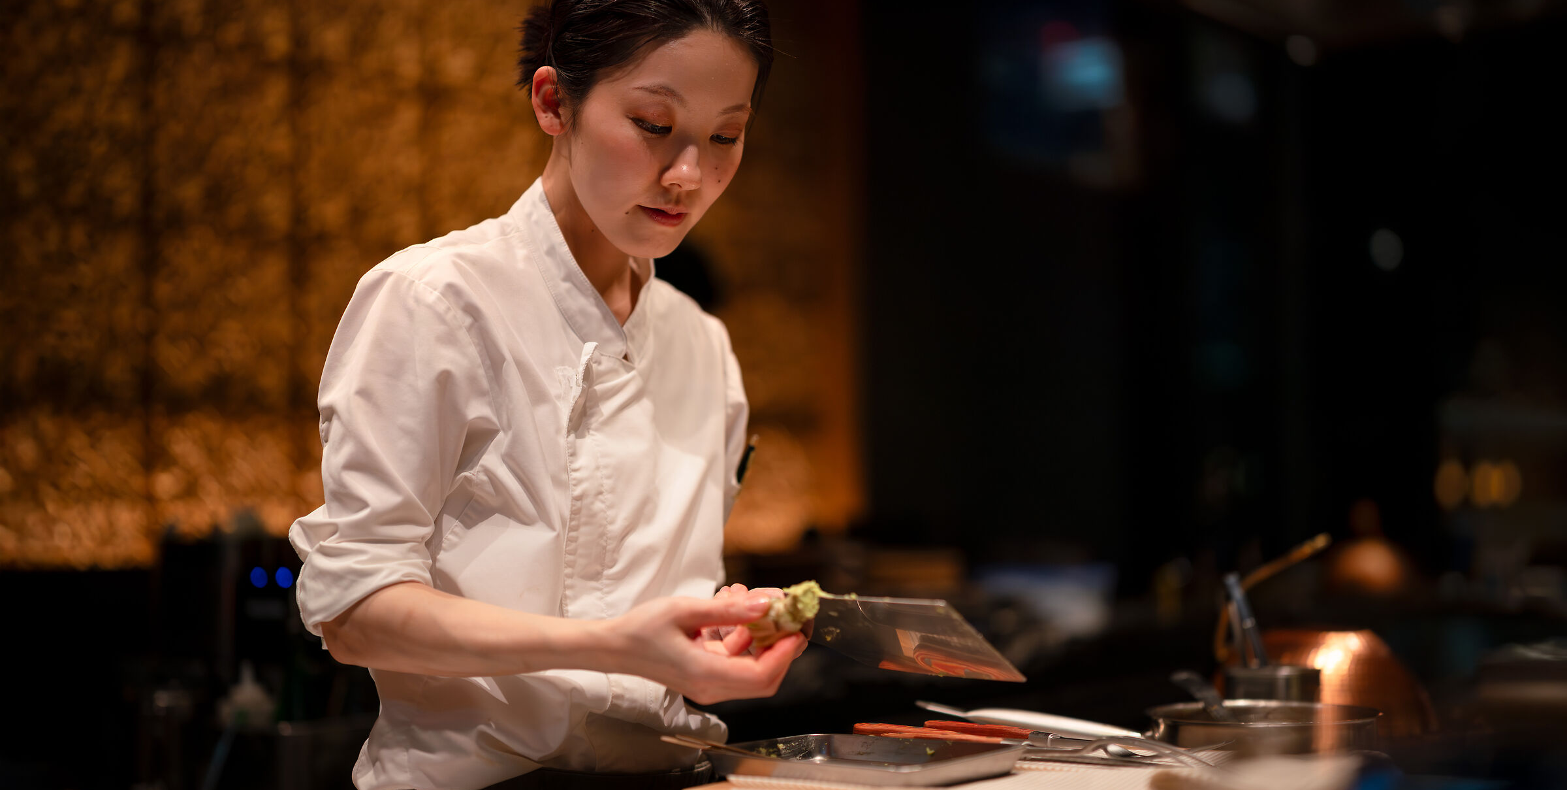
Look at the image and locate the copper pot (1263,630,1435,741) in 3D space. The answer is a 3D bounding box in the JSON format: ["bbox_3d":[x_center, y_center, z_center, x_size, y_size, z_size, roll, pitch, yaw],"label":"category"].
[{"bbox_3d":[0.495,0.266,2.000,0.205,0.105,0.205,0,-1,12],"label":"copper pot"}]

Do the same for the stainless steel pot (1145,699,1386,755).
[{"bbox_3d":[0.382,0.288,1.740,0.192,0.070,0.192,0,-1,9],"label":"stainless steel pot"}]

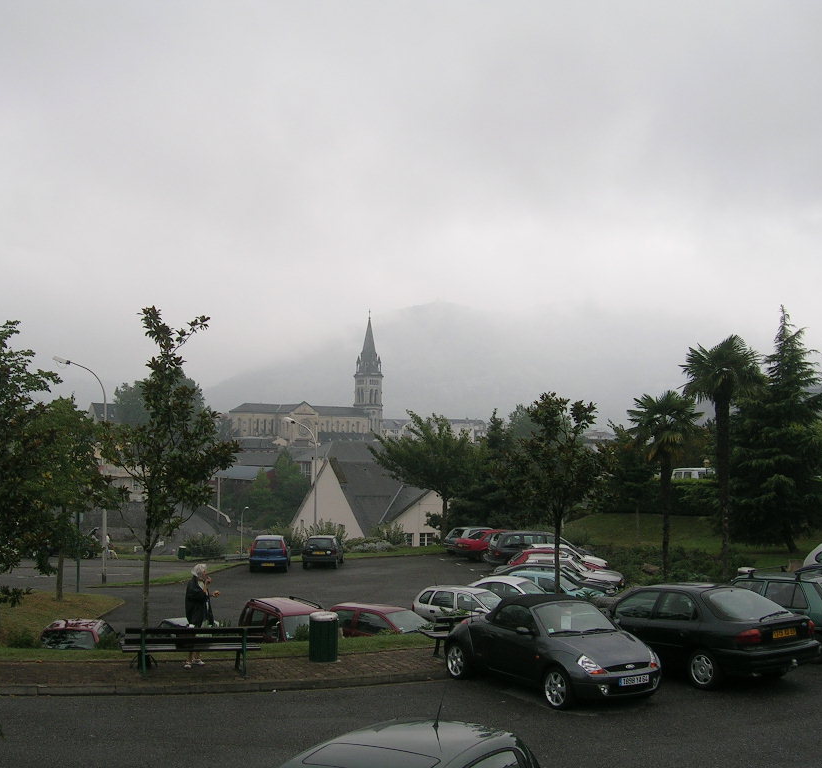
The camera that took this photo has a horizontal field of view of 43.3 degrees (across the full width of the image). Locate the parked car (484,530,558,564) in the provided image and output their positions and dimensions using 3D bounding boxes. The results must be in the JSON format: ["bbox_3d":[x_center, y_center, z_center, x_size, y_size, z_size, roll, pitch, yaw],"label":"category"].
[{"bbox_3d":[5.675,7.538,47.257,4.400,1.580,1.740,2,-4,-22],"label":"parked car"}]

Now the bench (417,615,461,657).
[{"bbox_3d":[1.173,4.183,17.618,2.100,0.800,0.620,2,-3,-33],"label":"bench"}]

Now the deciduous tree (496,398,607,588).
[{"bbox_3d":[2.830,2.500,20.800,2.100,4.600,2.100,0,-3,0],"label":"deciduous tree"}]

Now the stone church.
[{"bbox_3d":[-43.000,-1.000,440.000,63.000,58.000,25.000,2,-3,-36],"label":"stone church"}]

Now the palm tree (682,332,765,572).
[{"bbox_3d":[7.820,1.780,26.000,2.100,6.000,2.100,0,-3,0],"label":"palm tree"}]

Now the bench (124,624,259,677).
[{"bbox_3d":[-3.496,4.278,16.718,2.200,0.800,0.620,1,-3,-9],"label":"bench"}]

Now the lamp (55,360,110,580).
[{"bbox_3d":[-13.087,3.366,41.000,2.150,9.068,0.350,0,-3,0],"label":"lamp"}]

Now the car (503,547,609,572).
[{"bbox_3d":[5.698,7.092,40.050,3.900,1.400,1.660,0,-4,2],"label":"car"}]

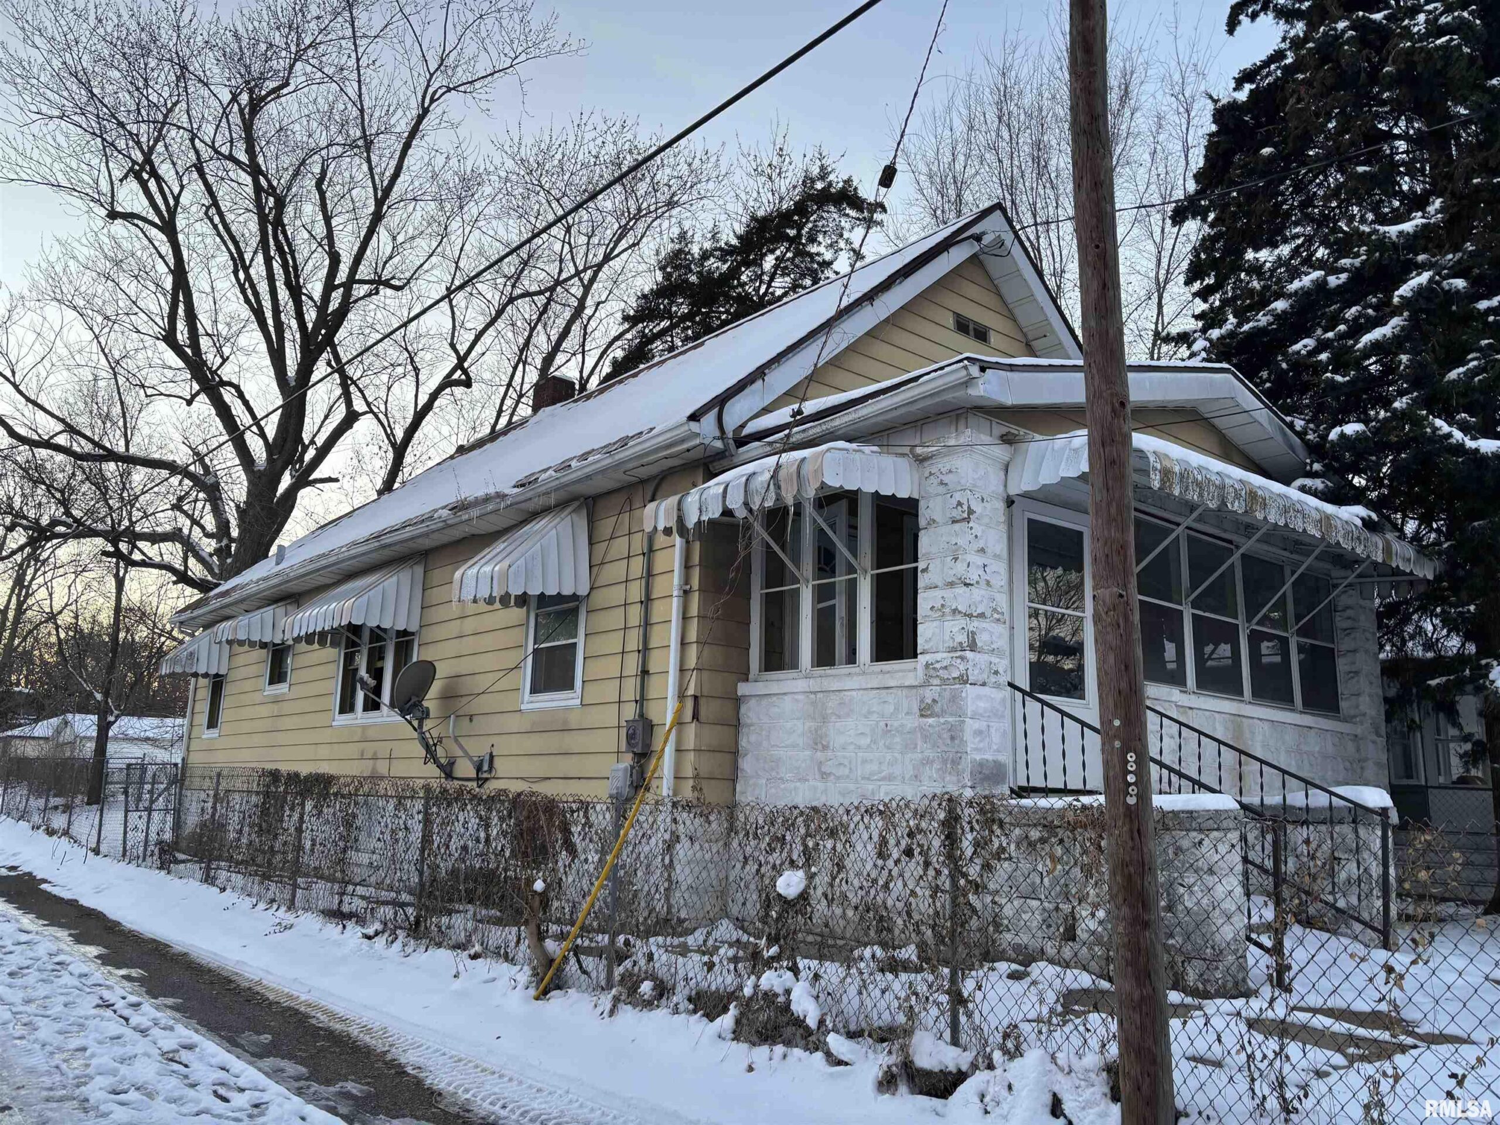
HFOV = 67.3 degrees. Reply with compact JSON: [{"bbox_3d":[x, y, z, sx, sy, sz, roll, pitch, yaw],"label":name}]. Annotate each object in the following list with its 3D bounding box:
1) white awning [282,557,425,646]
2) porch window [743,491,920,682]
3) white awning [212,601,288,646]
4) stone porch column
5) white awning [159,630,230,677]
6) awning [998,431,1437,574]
[{"bbox_3d":[-4.565,0.415,12.848,0.750,0.880,2.270,11,-15,-39],"label":"white awning"},{"bbox_3d":[0.624,0.129,8.210,0.121,1.374,1.889,11,-15,-39],"label":"porch window"},{"bbox_3d":[-6.769,0.825,15.419,0.740,0.660,1.090,11,-15,-39],"label":"white awning"},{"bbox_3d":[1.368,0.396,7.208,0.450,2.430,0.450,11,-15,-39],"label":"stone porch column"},{"bbox_3d":[-8.594,1.349,17.488,0.750,0.830,0.920,11,-15,-39],"label":"white awning"},{"bbox_3d":[3.985,-0.281,8.917,5.480,0.400,0.730,11,-15,-39],"label":"awning"}]

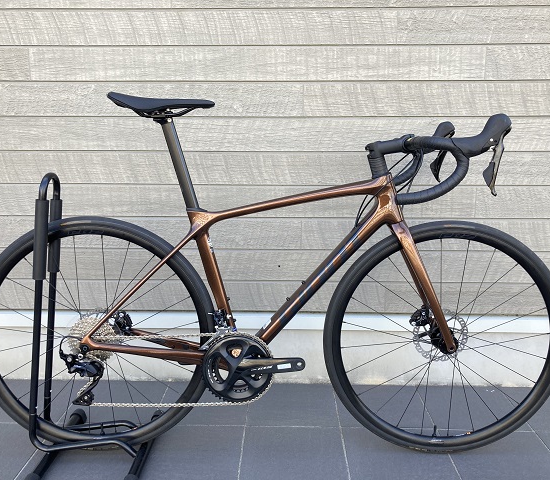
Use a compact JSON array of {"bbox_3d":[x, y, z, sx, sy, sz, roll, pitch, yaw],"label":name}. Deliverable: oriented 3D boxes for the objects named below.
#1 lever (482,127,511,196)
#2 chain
[{"bbox_3d":[0.484,-0.171,1.137,0.055,0.152,0.034,0,11,1],"label":"lever"},{"bbox_3d":[-0.264,0.355,1.412,0.524,0.225,0.026,0,11,1],"label":"chain"}]

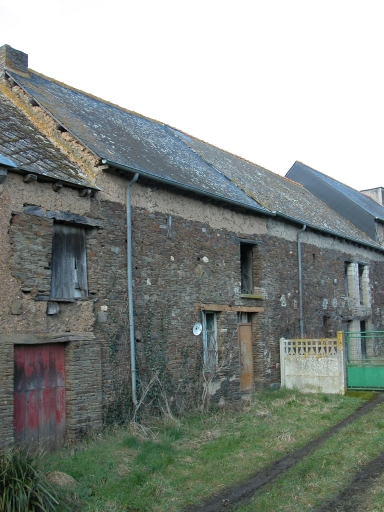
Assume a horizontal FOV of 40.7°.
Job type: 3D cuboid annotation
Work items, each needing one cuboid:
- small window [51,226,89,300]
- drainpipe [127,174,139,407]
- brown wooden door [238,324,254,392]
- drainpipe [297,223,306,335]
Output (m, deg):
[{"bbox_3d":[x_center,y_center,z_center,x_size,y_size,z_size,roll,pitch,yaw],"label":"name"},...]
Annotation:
[{"bbox_3d":[-2.495,0.120,10.677,0.050,1.471,0.864,-9,-12,41],"label":"small window"},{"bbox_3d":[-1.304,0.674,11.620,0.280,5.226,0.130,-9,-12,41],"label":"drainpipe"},{"bbox_3d":[1.578,2.927,15.009,0.060,1.876,0.686,-9,-12,41],"label":"brown wooden door"},{"bbox_3d":[3.745,1.364,17.356,0.260,4.902,0.110,-9,-12,41],"label":"drainpipe"}]

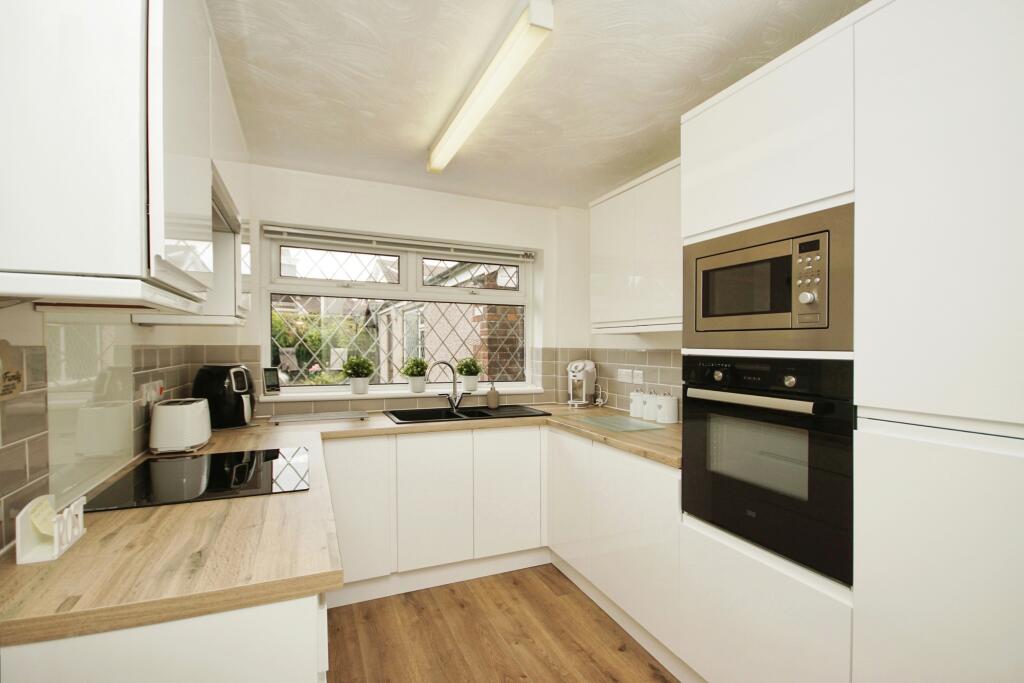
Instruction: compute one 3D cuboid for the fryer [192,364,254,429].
[{"bbox_3d":[-1.494,0.278,2.210,0.290,0.310,0.250,0,-1,20],"label":"fryer"}]

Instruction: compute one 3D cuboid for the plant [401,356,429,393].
[{"bbox_3d":[-0.692,0.231,3.015,0.180,0.248,0.180,1,-1,-24],"label":"plant"}]

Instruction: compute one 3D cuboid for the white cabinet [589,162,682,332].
[{"bbox_3d":[0.846,-0.447,2.290,0.320,0.790,0.980,1,-1,-24],"label":"white cabinet"}]

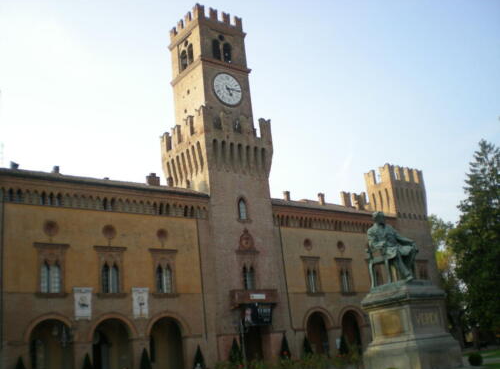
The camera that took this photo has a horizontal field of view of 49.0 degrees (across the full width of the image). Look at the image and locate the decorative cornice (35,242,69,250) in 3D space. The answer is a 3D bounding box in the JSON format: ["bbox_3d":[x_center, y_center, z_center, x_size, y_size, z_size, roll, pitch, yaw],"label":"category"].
[{"bbox_3d":[-13.773,4.261,38.060,2.453,0.421,0.300,8,-22,-37],"label":"decorative cornice"}]

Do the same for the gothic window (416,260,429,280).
[{"bbox_3d":[19.916,10.391,62.897,2.218,3.400,0.400,8,-22,-37],"label":"gothic window"}]

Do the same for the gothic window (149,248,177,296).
[{"bbox_3d":[-5.774,5.841,36.432,1.850,3.150,0.400,8,-22,-37],"label":"gothic window"}]

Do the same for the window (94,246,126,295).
[{"bbox_3d":[-8.702,5.427,34.239,1.900,3.100,0.400,8,-22,-37],"label":"window"}]

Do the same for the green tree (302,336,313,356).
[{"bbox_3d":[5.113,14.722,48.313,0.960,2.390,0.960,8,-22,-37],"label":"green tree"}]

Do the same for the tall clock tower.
[{"bbox_3d":[-2.930,-0.057,53.179,7.942,35.306,7.942,8,-22,-37],"label":"tall clock tower"}]

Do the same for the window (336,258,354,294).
[{"bbox_3d":[9.502,9.237,54.974,2.511,3.675,0.400,8,-22,-37],"label":"window"}]

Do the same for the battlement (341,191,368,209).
[{"bbox_3d":[11.162,1.741,58.627,2.600,1.800,1.400,8,-22,-37],"label":"battlement"}]

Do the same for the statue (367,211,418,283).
[{"bbox_3d":[5.950,2.640,23.000,1.400,2.950,1.750,8,-22,-37],"label":"statue"}]

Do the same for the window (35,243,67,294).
[{"bbox_3d":[-13.669,5.911,37.641,2.456,3.731,0.400,8,-22,-37],"label":"window"}]

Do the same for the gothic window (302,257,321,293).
[{"bbox_3d":[5.028,7.380,44.517,1.700,3.100,0.400,8,-22,-37],"label":"gothic window"}]

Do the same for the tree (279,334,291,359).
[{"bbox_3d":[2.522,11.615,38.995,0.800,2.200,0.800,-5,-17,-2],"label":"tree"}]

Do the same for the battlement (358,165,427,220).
[{"bbox_3d":[18.067,1.515,66.567,6.726,6.346,3.648,8,-22,-37],"label":"battlement"}]

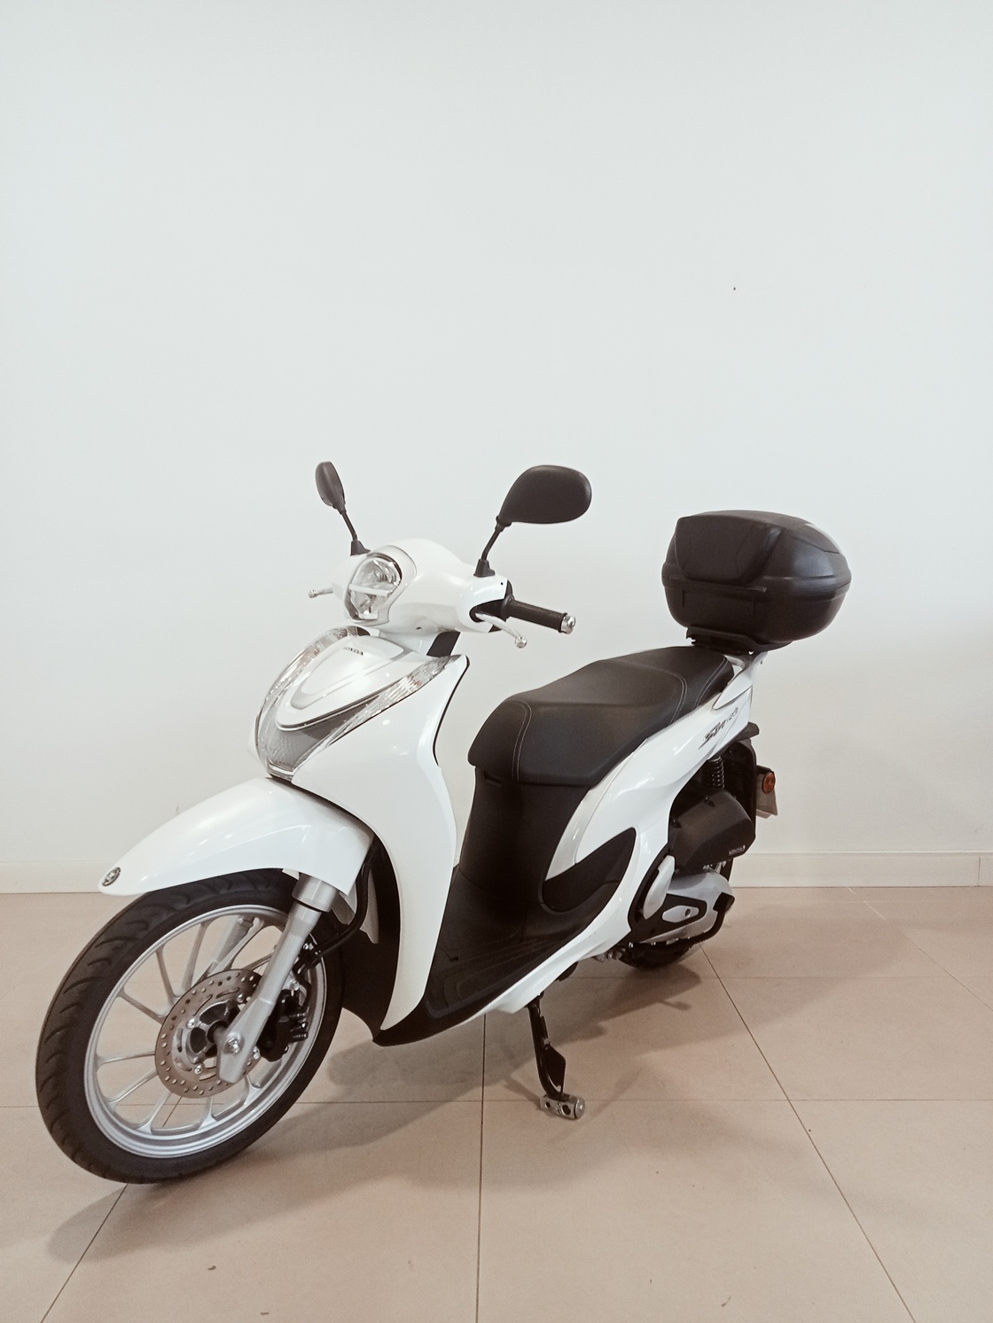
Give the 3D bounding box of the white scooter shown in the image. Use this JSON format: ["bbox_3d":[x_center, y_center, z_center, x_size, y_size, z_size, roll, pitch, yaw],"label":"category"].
[{"bbox_3d":[0.111,0.219,2.168,0.710,1.210,2.005,4,6,44],"label":"white scooter"}]

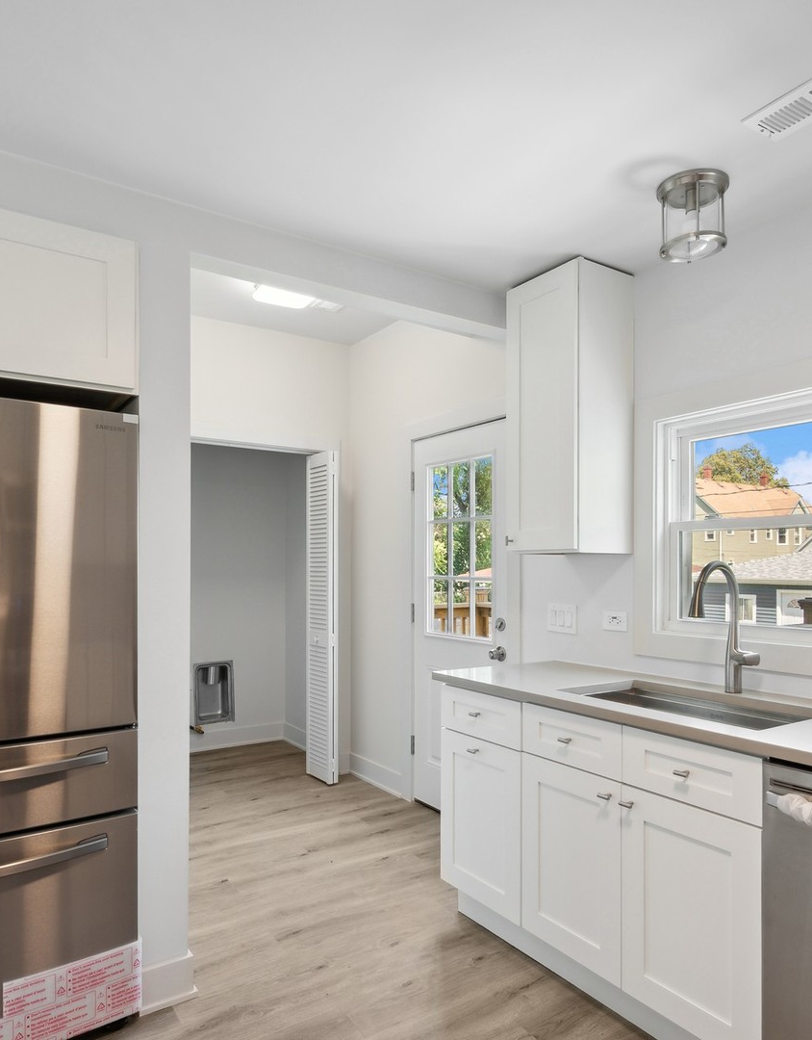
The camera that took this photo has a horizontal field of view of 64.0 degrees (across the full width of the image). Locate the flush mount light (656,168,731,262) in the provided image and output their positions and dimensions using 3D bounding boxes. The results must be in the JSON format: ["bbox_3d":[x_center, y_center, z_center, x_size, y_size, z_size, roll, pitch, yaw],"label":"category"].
[{"bbox_3d":[0.867,-0.915,1.960,0.200,0.195,0.200,0,-3,0],"label":"flush mount light"}]

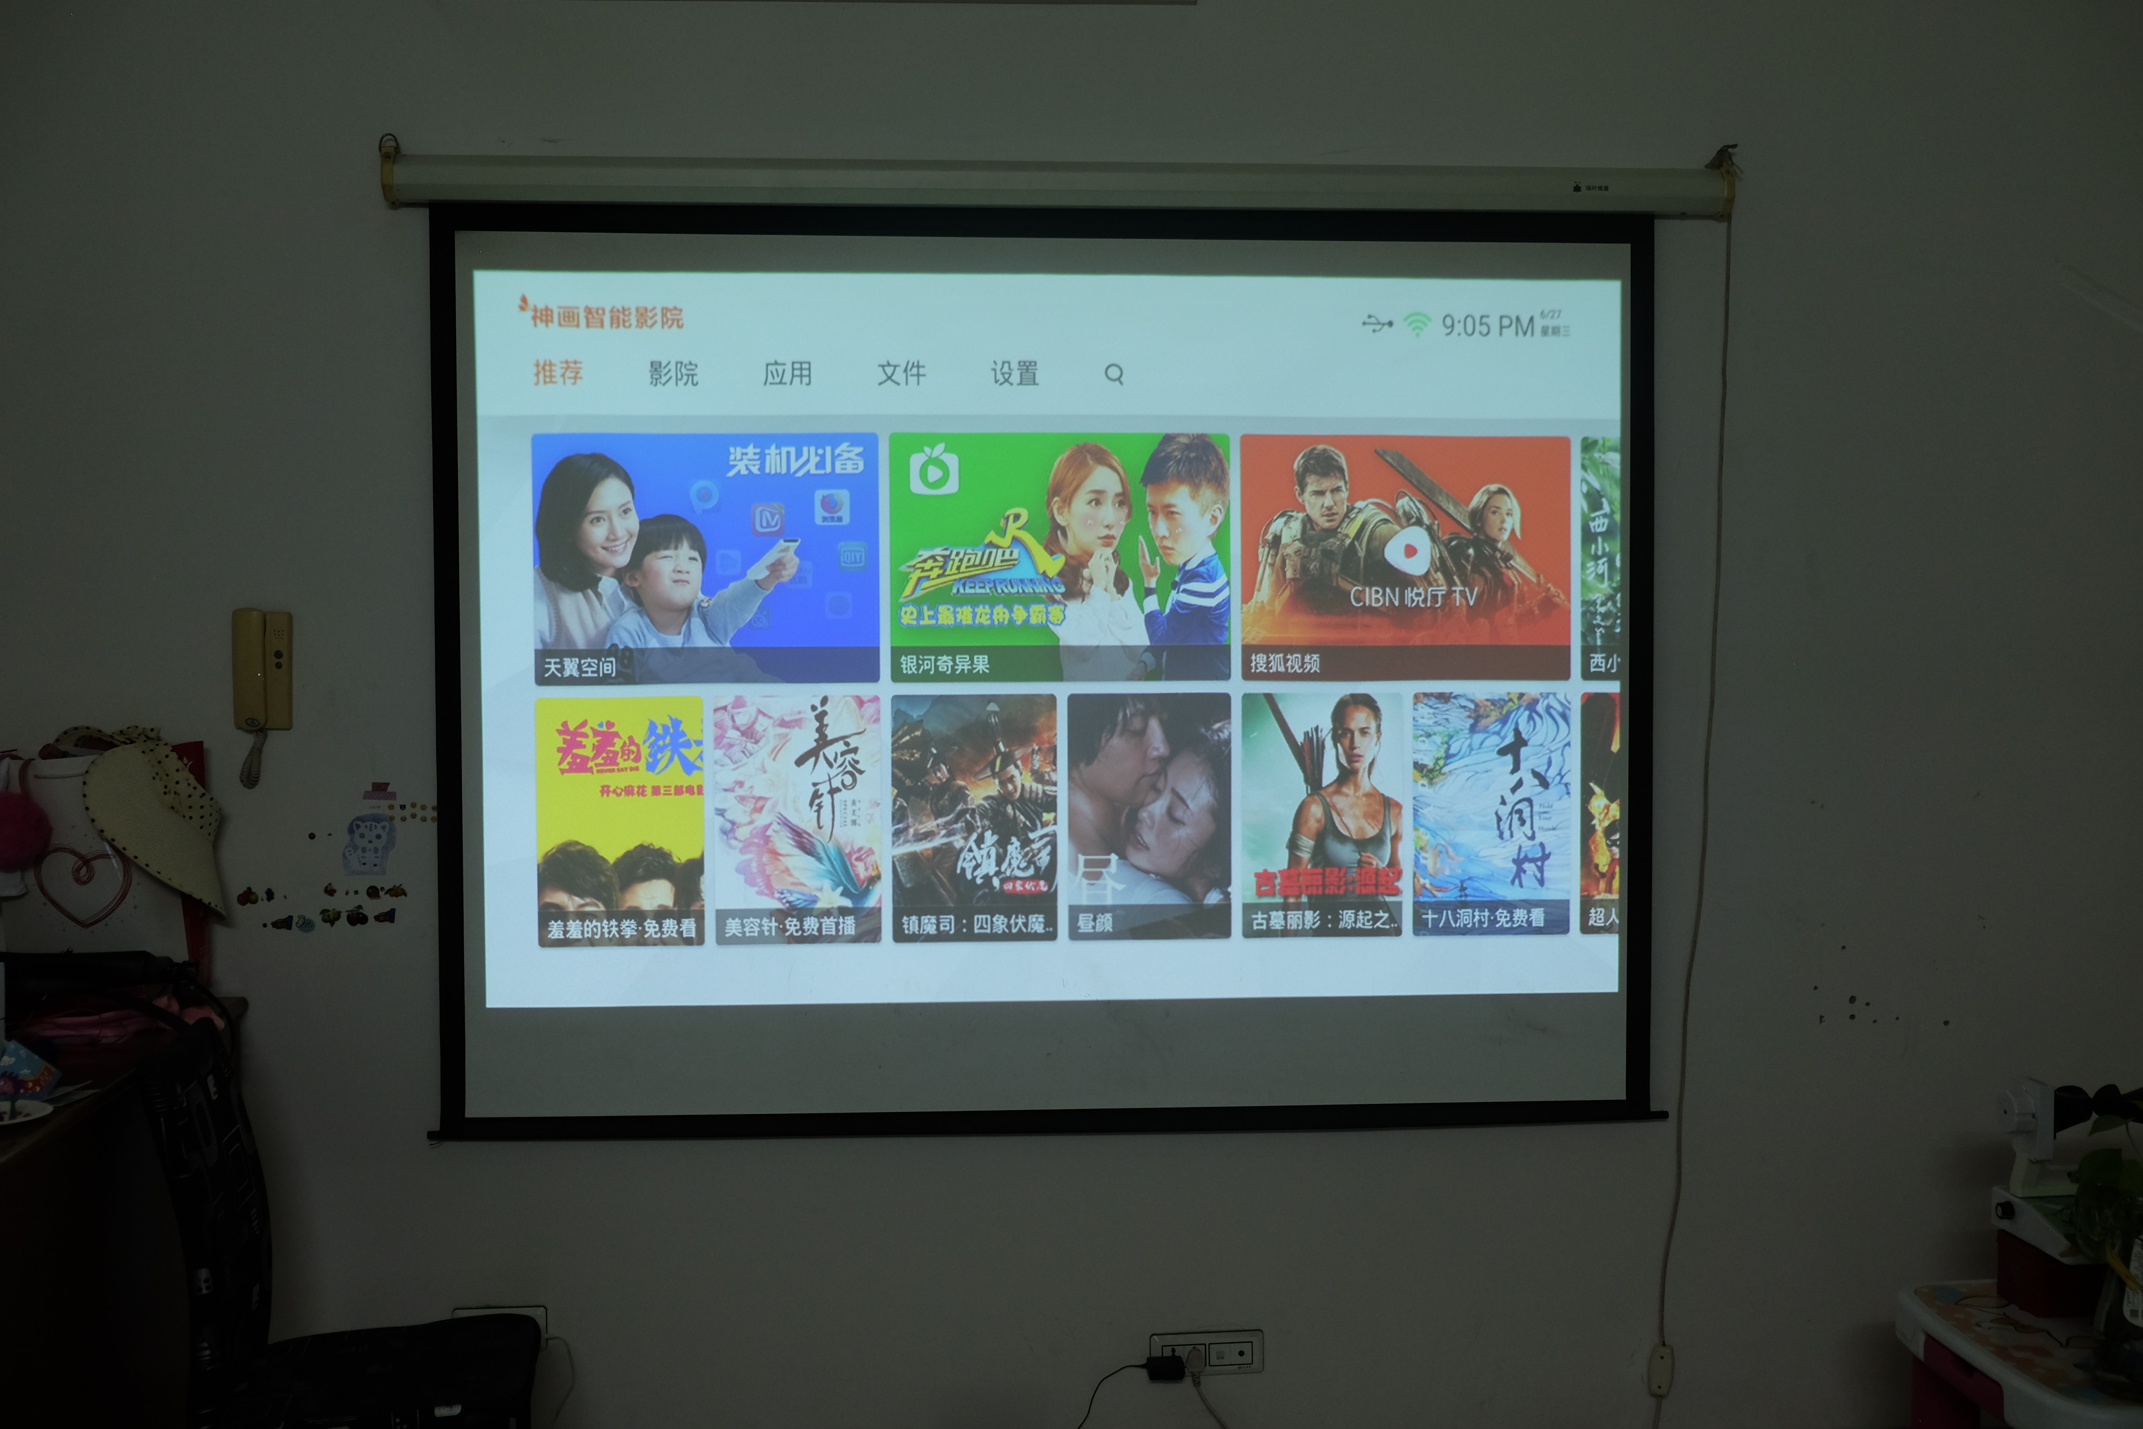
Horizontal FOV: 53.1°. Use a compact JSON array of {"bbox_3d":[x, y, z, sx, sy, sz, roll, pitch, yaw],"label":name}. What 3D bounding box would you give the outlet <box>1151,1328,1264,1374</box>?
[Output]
[{"bbox_3d":[0.232,1.089,3.660,0.197,0.075,0.014,0,2,-3],"label":"outlet"}]

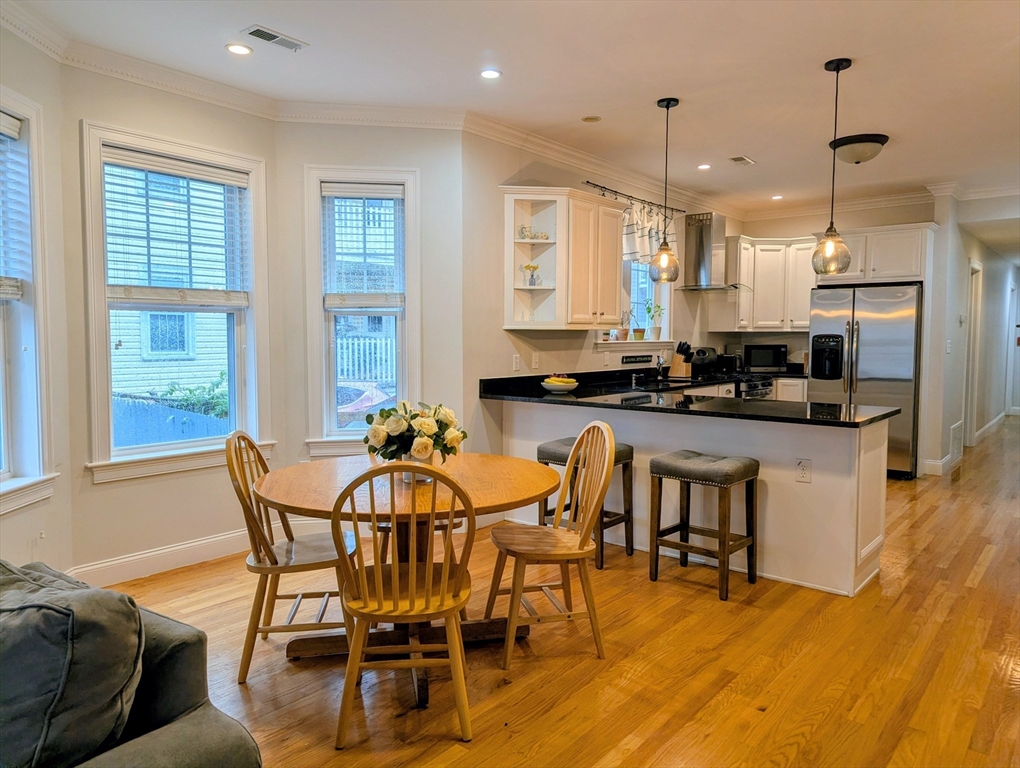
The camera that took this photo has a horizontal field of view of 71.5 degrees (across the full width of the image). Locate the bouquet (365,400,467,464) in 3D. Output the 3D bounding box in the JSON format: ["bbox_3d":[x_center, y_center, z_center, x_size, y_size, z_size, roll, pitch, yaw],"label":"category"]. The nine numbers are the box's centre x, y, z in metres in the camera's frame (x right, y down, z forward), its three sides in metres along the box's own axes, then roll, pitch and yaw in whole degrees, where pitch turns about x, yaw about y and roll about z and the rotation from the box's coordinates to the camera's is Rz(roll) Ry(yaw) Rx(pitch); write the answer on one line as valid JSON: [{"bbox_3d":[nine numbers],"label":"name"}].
[{"bbox_3d":[-0.372,0.184,2.746,0.390,0.235,0.350,0,4,-8],"label":"bouquet"}]

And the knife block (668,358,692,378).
[{"bbox_3d":[1.610,-0.169,6.672,0.175,0.230,0.110,3,5,40],"label":"knife block"}]

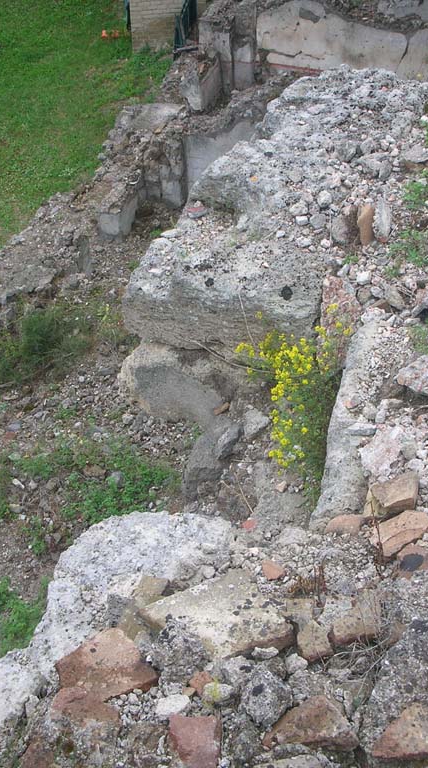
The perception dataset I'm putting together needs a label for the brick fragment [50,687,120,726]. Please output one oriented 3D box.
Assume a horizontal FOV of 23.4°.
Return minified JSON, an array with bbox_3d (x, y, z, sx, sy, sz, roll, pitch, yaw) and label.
[{"bbox_3d":[-0.270,0.680,2.183,0.144,0.050,0.077,-1,31,0],"label":"brick fragment"}]

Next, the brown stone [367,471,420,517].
[{"bbox_3d":[0.483,0.298,2.793,0.110,0.065,0.070,-11,38,-12],"label":"brown stone"}]

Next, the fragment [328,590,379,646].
[{"bbox_3d":[0.344,0.576,2.550,0.120,0.050,0.120,-10,37,-12],"label":"fragment"}]

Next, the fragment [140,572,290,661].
[{"bbox_3d":[0.003,0.557,2.518,0.310,0.065,0.160,-13,39,-14],"label":"fragment"}]

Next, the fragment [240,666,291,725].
[{"bbox_3d":[0.110,0.655,2.173,0.108,0.090,0.121,-1,31,0],"label":"fragment"}]

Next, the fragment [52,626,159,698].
[{"bbox_3d":[-0.251,0.652,2.414,0.205,0.050,0.125,-16,39,-18],"label":"fragment"}]

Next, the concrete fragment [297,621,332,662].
[{"bbox_3d":[0.226,0.579,2.331,0.076,0.050,0.096,-1,31,0],"label":"concrete fragment"}]

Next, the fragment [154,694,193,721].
[{"bbox_3d":[-0.092,0.737,2.360,0.085,0.040,0.052,-10,37,-12],"label":"fragment"}]

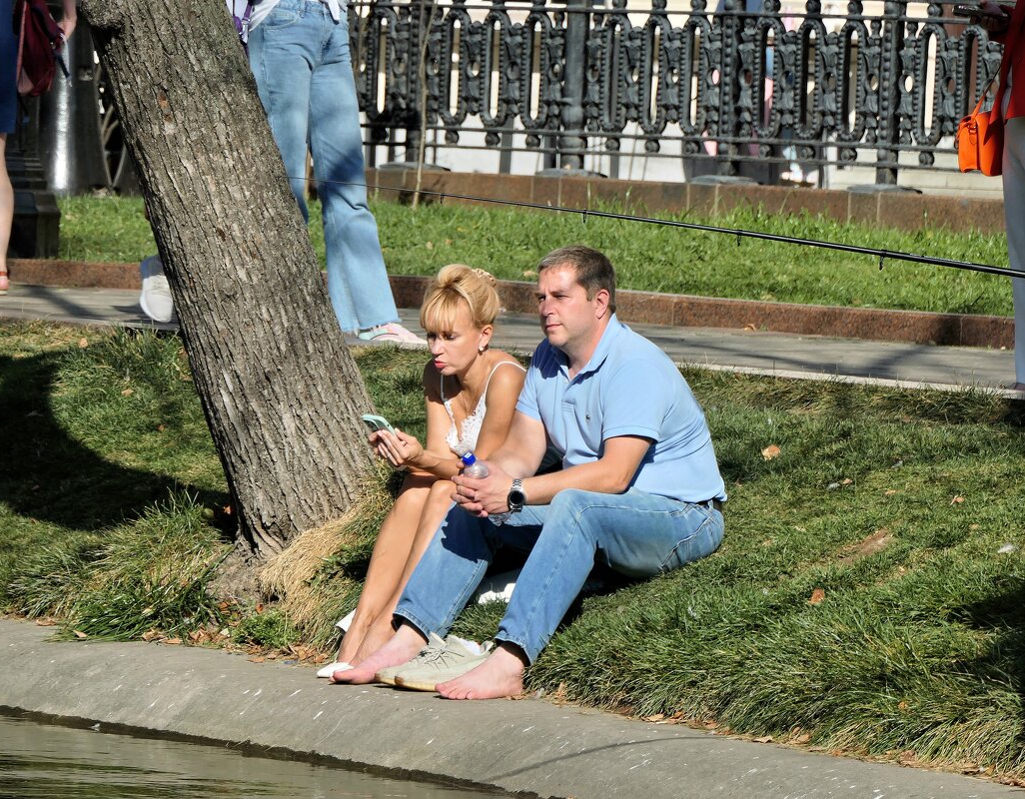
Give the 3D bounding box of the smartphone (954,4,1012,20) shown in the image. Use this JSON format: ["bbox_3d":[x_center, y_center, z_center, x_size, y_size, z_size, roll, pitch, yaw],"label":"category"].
[{"bbox_3d":[1.349,-1.116,31.700,0.158,0.010,0.075,11,-12,3],"label":"smartphone"}]

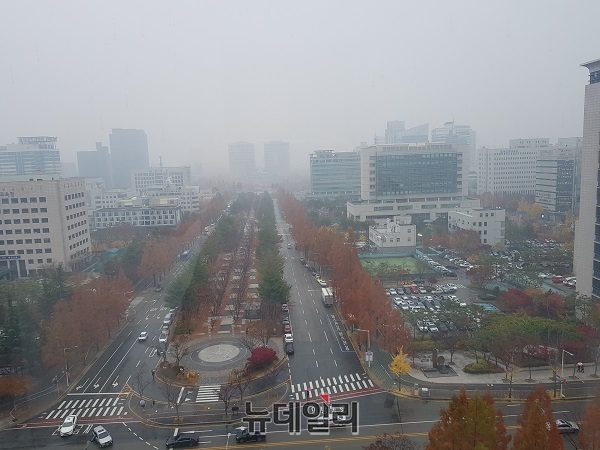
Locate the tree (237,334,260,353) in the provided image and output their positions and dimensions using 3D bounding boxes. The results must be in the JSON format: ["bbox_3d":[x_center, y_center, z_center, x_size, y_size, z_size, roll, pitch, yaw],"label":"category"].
[{"bbox_3d":[-11.351,26.241,100.441,4.800,4.100,4.600,-2,8,-4],"label":"tree"}]

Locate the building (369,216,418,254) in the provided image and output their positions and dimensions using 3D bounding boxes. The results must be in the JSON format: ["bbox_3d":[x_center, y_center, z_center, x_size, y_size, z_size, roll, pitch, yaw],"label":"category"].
[{"bbox_3d":[42.560,3.540,207.600,16.230,14.740,19.000,-3,8,-4],"label":"building"}]

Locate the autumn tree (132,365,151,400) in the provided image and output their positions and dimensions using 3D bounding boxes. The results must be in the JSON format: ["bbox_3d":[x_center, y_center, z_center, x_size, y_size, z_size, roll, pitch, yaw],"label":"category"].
[{"bbox_3d":[-29.285,28.844,83.026,3.320,6.860,3.320,-3,8,-4],"label":"autumn tree"}]

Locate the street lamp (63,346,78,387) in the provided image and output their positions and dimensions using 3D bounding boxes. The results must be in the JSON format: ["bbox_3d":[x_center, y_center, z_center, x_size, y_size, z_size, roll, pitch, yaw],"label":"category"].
[{"bbox_3d":[-43.806,27.400,86.937,2.700,7.600,0.400,-2,8,-4],"label":"street lamp"}]

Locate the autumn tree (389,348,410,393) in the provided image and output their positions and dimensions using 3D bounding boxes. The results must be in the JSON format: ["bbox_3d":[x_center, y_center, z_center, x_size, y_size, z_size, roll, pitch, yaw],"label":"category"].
[{"bbox_3d":[18.109,26.190,81.727,4.080,8.740,4.080,-3,8,-4],"label":"autumn tree"}]

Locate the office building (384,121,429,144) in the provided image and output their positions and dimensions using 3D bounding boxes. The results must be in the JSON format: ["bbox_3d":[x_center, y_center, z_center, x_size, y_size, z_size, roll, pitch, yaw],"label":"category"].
[{"bbox_3d":[169.529,-117.519,738.783,70.740,101.310,36.000,-2,8,-4],"label":"office building"}]

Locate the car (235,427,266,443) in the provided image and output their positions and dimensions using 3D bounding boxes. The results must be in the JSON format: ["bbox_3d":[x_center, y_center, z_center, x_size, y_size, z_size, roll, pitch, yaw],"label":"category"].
[{"bbox_3d":[-7.480,32.320,69.680,4.550,1.500,1.830,-3,8,-3],"label":"car"}]

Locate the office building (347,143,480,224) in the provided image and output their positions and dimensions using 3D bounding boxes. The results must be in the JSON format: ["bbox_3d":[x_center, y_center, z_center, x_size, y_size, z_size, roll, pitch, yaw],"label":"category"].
[{"bbox_3d":[71.360,-26.690,288.940,79.970,48.820,26.000,-3,8,-4],"label":"office building"}]

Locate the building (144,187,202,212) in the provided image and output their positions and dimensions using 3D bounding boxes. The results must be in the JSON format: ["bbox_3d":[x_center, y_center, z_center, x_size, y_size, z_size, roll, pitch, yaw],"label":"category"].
[{"bbox_3d":[-108.600,-20.850,385.960,46.580,22.870,20.000,-3,8,-4],"label":"building"}]

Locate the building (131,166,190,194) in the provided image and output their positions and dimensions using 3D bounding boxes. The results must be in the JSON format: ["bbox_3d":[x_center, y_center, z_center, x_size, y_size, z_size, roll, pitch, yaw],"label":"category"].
[{"bbox_3d":[-130.336,-33.773,428.599,49.000,41.400,24.000,-3,8,-4],"label":"building"}]

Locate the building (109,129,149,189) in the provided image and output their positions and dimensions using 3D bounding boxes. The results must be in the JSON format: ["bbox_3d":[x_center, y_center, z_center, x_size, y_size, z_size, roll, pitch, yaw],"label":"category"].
[{"bbox_3d":[-253.726,-92.749,672.963,43.000,99.000,34.000,-3,8,-4],"label":"building"}]

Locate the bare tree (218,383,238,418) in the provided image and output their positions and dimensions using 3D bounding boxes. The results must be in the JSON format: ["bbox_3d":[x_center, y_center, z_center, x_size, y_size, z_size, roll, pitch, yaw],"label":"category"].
[{"bbox_3d":[-12.233,29.428,75.570,3.350,6.460,3.350,-3,8,-4],"label":"bare tree"}]

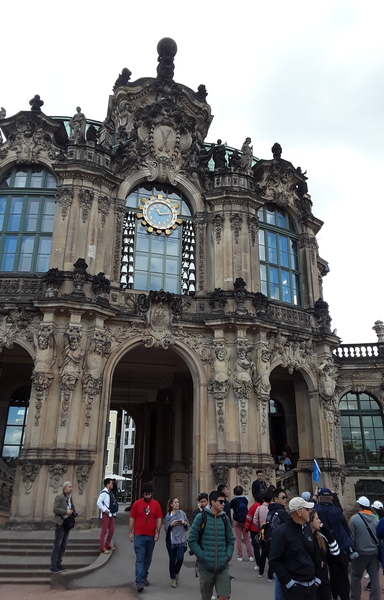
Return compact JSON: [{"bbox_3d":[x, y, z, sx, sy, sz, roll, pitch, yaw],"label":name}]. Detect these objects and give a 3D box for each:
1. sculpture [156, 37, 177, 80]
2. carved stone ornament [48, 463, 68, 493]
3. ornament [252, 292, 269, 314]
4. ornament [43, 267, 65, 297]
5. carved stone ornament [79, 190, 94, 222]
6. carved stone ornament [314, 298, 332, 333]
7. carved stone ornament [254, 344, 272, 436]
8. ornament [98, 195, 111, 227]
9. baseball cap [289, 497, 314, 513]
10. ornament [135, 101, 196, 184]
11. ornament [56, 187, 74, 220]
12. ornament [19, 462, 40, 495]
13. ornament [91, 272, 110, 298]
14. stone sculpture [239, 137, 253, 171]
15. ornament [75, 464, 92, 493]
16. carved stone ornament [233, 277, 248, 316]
[{"bbox_3d":[-1.369,-12.817,25.054,1.066,2.819,1.045,6,-22,-14],"label":"sculpture"},{"bbox_3d":[-4.522,5.963,15.736,0.680,0.942,0.206,7,-23,-17],"label":"carved stone ornament"},{"bbox_3d":[3.052,0.192,20.898,0.700,1.000,0.650,0,-22,0],"label":"ornament"},{"bbox_3d":[-5.431,-0.742,18.413,0.845,1.154,0.845,1,-22,0],"label":"ornament"},{"bbox_3d":[-4.535,-4.107,20.145,0.600,1.720,0.250,6,-23,-12],"label":"carved stone ornament"},{"bbox_3d":[6.090,0.722,21.997,0.680,1.650,0.680,13,-25,-28],"label":"carved stone ornament"},{"bbox_3d":[2.929,3.616,19.007,0.845,3.708,0.567,17,-27,-35],"label":"carved stone ornament"},{"bbox_3d":[-4.094,-4.106,21.699,0.620,1.573,0.400,13,-24,-28],"label":"ornament"},{"bbox_3d":[1.270,2.372,5.420,0.270,0.150,0.175,4,-23,-9],"label":"baseball cap"},{"bbox_3d":[-1.349,-7.886,23.237,2.987,4.532,1.133,7,-23,-15],"label":"ornament"},{"bbox_3d":[-5.662,-4.286,20.637,0.772,1.617,0.309,0,-22,1],"label":"ornament"},{"bbox_3d":[-5.469,5.994,15.753,0.640,1.020,0.200,1,-22,0],"label":"ornament"},{"bbox_3d":[-3.712,-0.644,18.936,0.742,0.978,0.742,1,-22,0],"label":"ornament"},{"bbox_3d":[2.791,-7.318,23.770,0.660,2.120,0.580,9,-24,-20],"label":"stone sculpture"},{"bbox_3d":[-3.794,6.252,16.289,0.608,0.978,0.258,20,-29,-39],"label":"ornament"},{"bbox_3d":[2.082,-0.164,19.989,0.618,1.751,0.618,4,-22,-7],"label":"carved stone ornament"}]

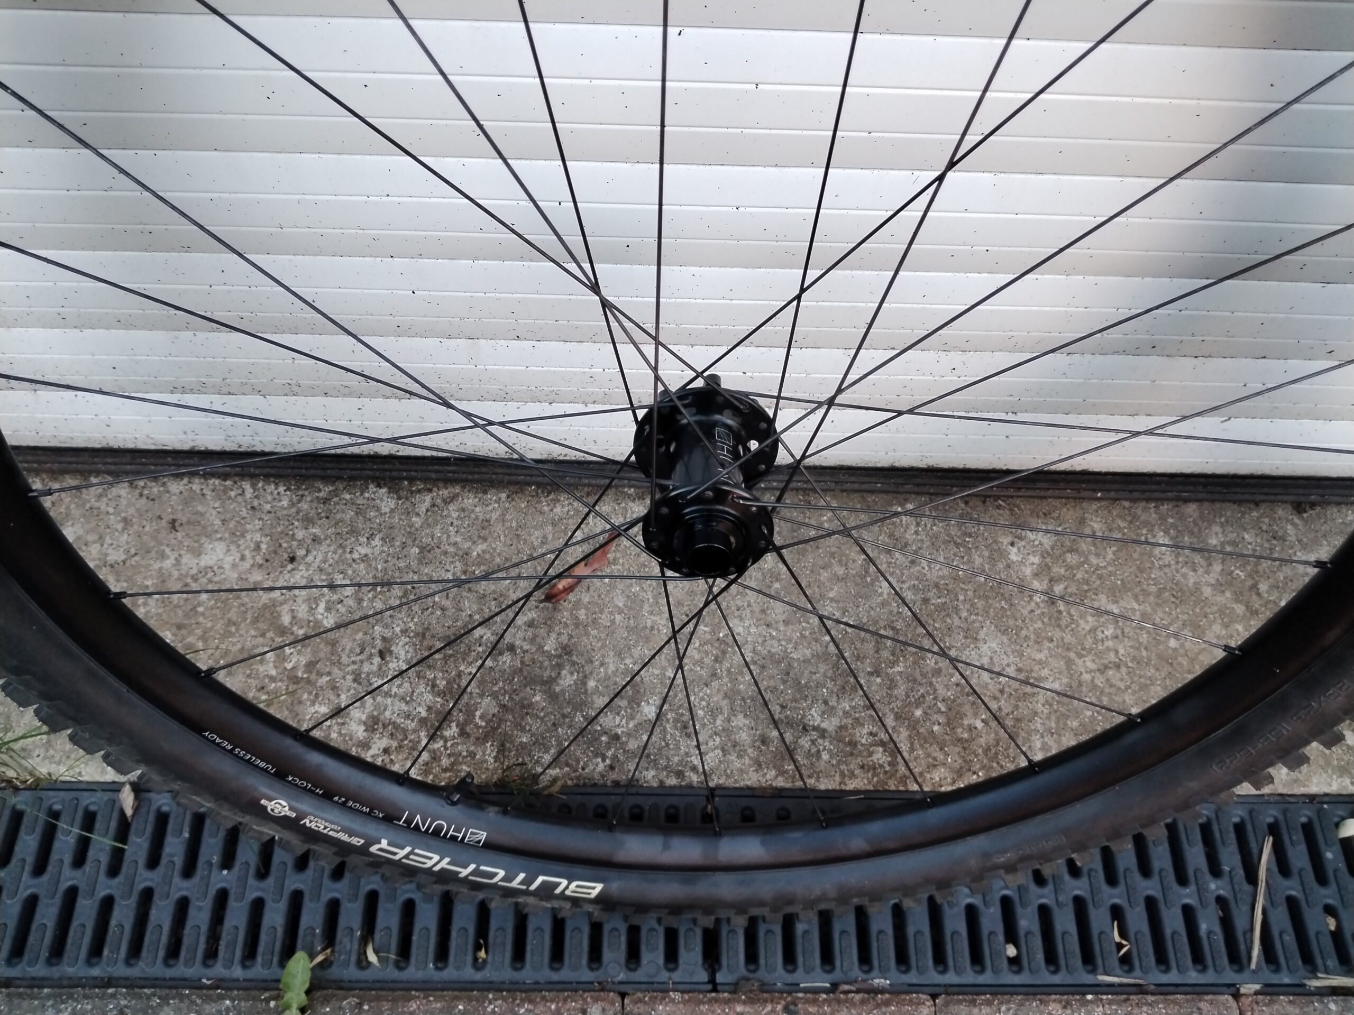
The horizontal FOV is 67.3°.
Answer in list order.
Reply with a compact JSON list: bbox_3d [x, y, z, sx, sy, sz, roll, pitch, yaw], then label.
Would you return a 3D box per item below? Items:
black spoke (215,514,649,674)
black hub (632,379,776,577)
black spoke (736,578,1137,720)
[{"bbox_3d":[-0.111,0.038,0.494,0.283,0.002,0.002,-20,40,12],"label":"black spoke"},{"bbox_3d":[0.013,-0.014,0.430,0.062,0.062,0.101,2,43,-1],"label":"black hub"},{"bbox_3d":[0.124,0.069,0.481,0.286,0.002,0.002,20,40,-26],"label":"black spoke"}]

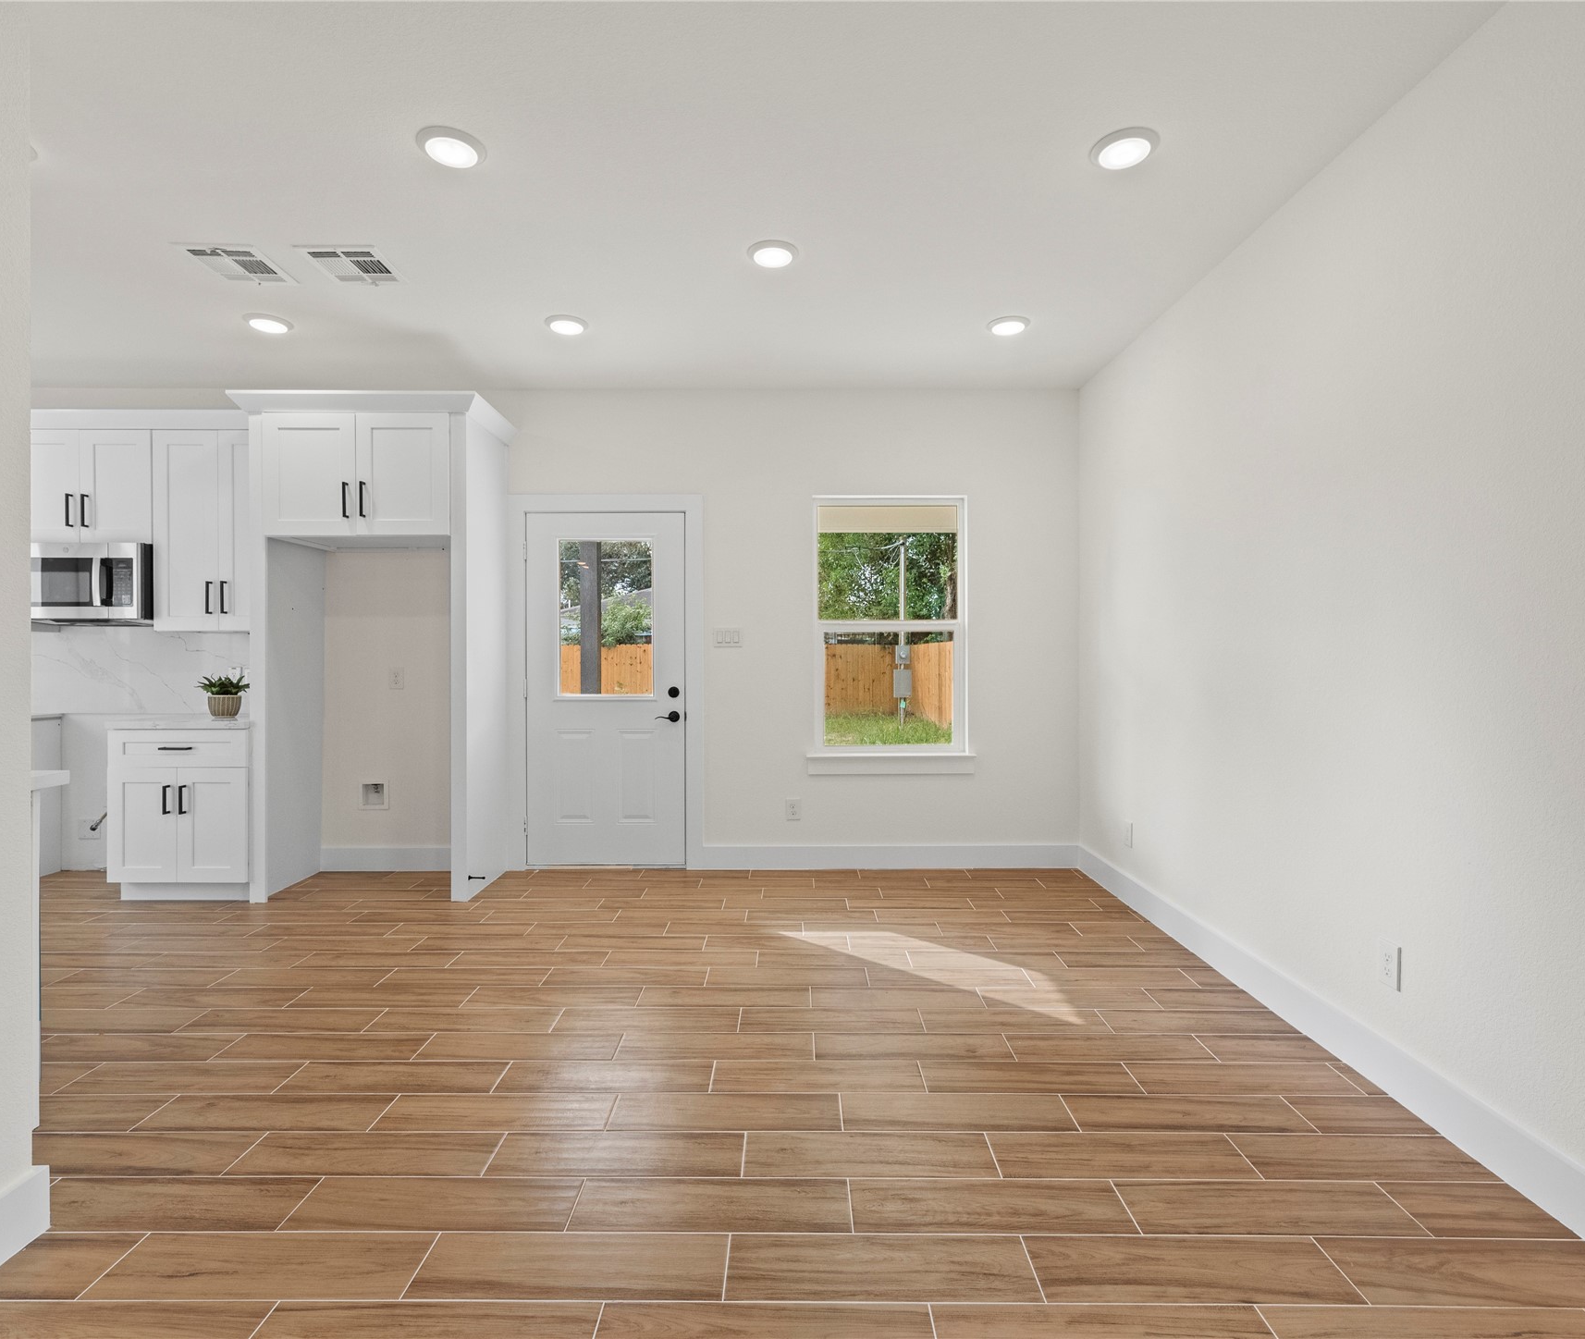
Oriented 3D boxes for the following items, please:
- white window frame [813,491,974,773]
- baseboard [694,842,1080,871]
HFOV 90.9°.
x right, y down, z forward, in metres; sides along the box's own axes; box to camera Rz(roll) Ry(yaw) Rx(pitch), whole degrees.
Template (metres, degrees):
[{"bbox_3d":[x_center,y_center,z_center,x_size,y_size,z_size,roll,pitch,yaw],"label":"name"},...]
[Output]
[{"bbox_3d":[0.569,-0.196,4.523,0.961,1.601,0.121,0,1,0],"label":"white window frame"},{"bbox_3d":[0.560,1.078,4.467,2.170,0.143,0.016,0,0,0],"label":"baseboard"}]

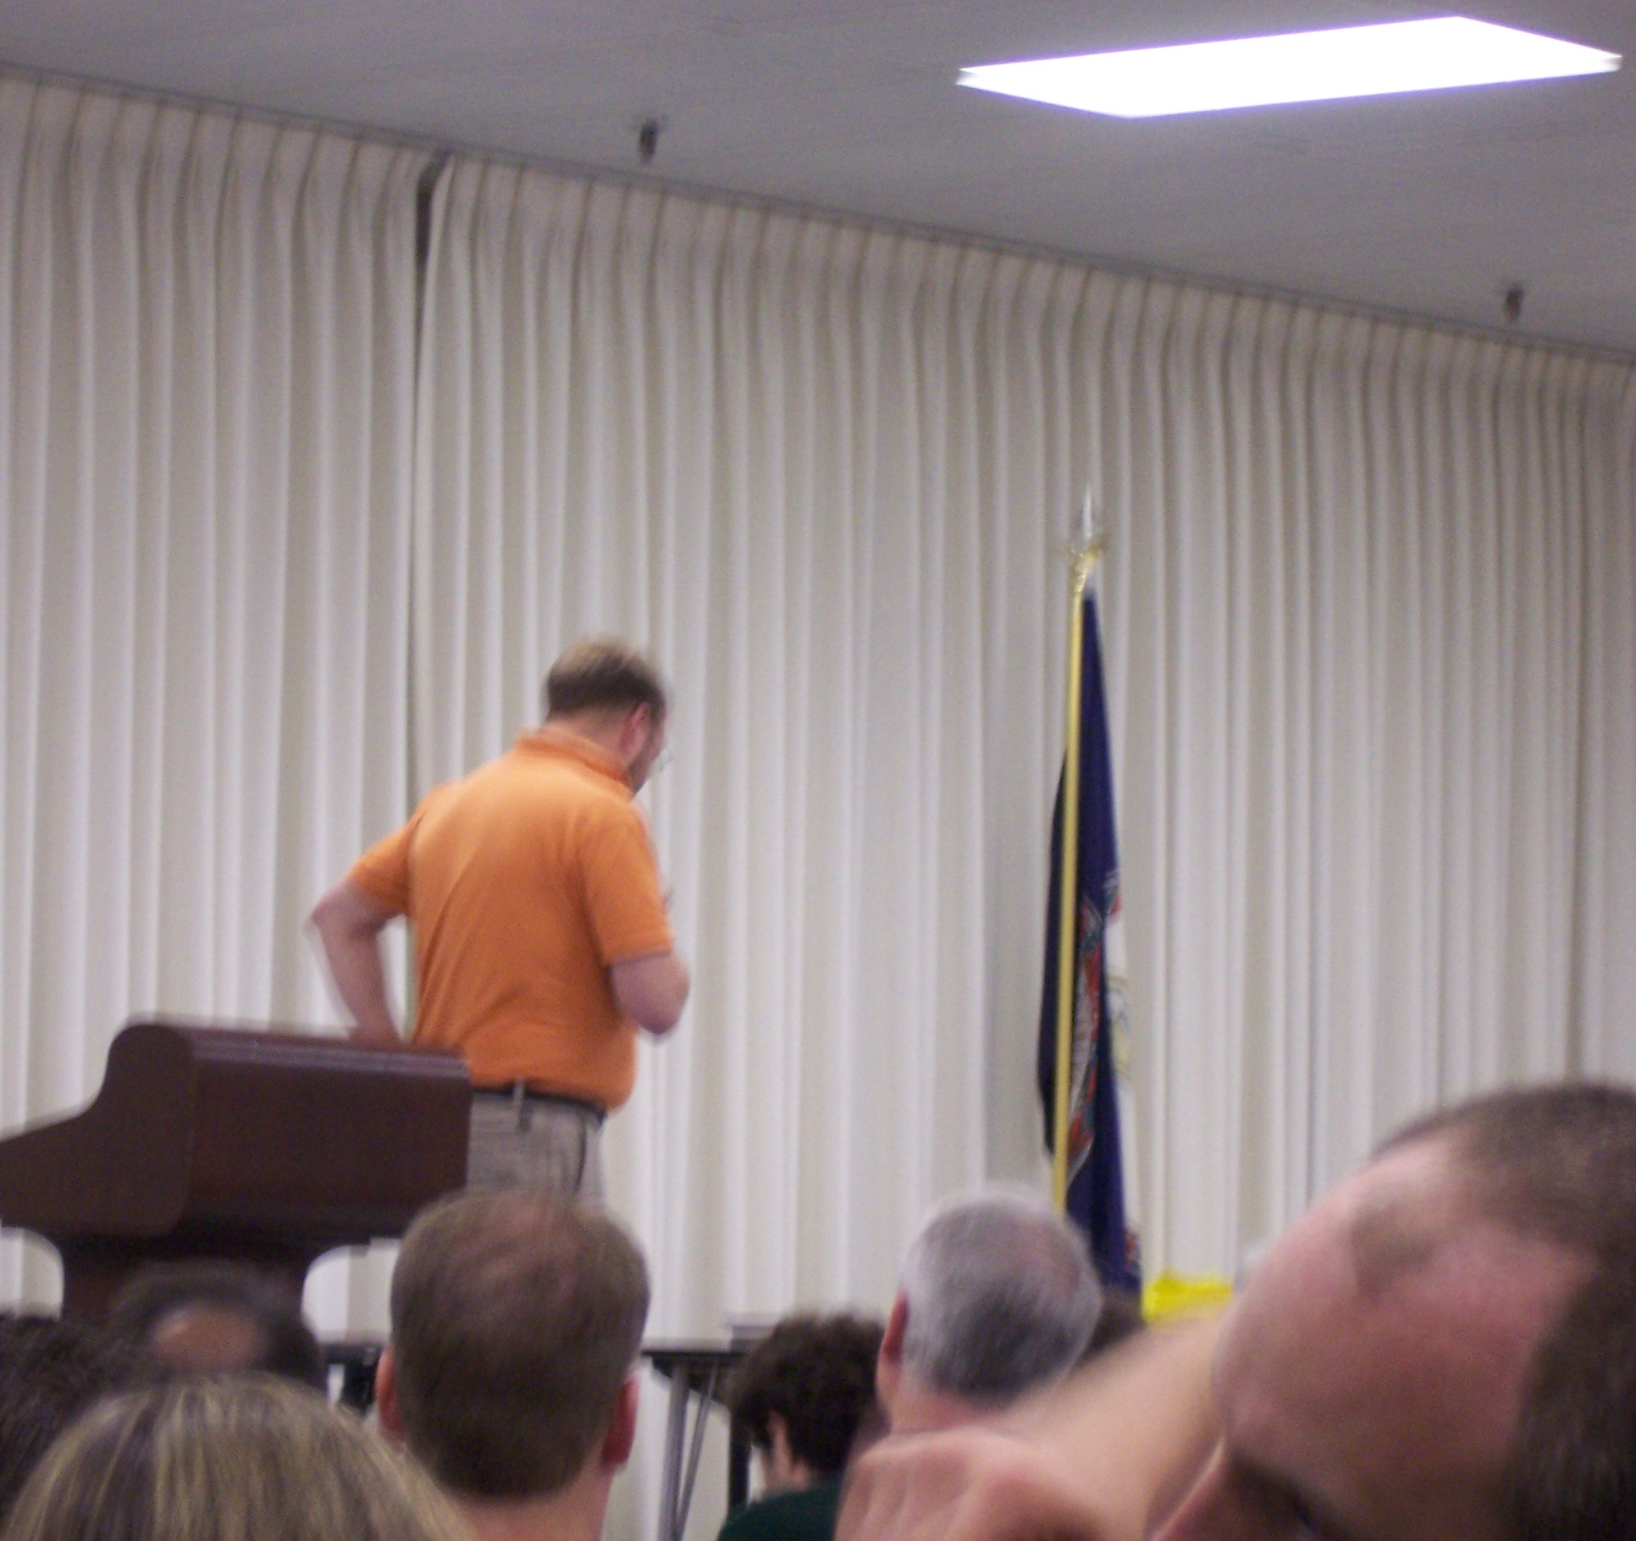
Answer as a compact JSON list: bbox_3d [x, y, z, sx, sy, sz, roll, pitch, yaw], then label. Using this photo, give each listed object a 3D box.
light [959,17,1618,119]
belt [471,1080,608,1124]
[{"bbox_3d":[0.898,-1.364,15.888,1.190,0.080,0.590,-2,-5,39],"label":"light"},{"bbox_3d":[-0.469,0.503,12.600,0.280,0.060,0.360,3,-5,-35],"label":"belt"}]

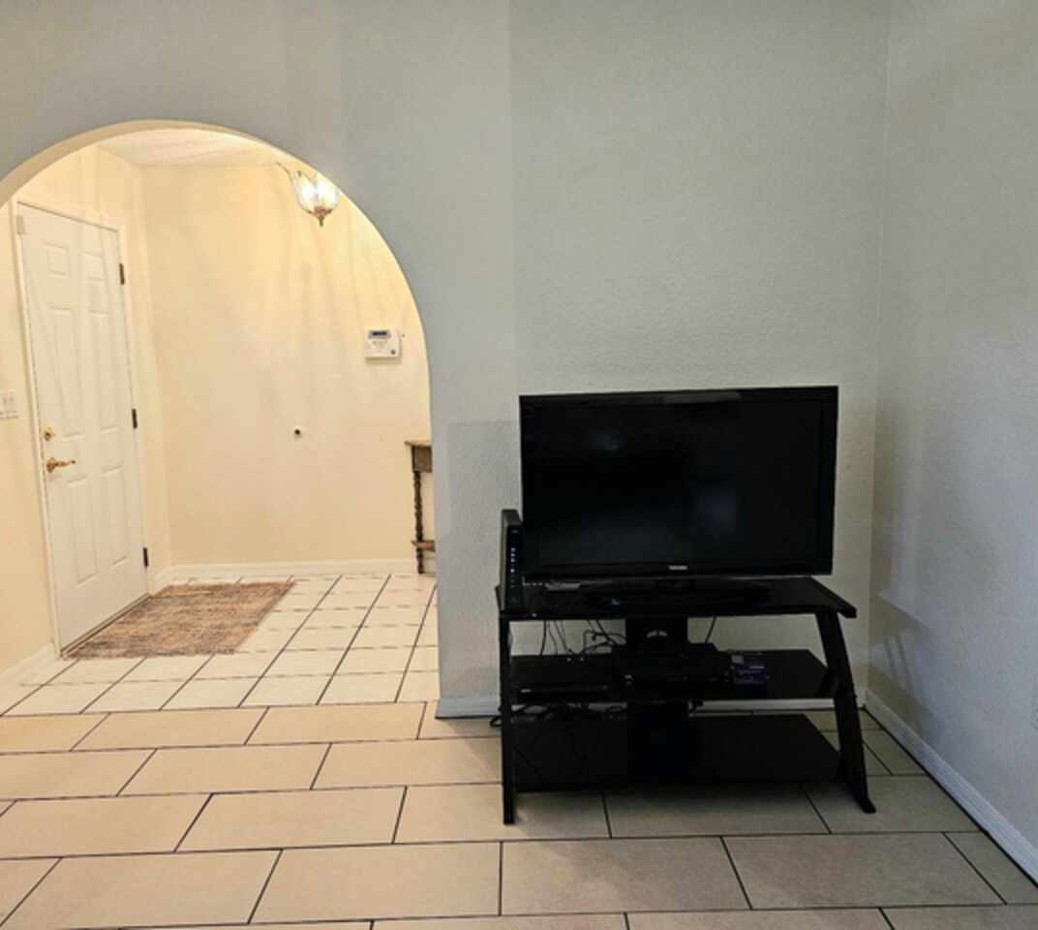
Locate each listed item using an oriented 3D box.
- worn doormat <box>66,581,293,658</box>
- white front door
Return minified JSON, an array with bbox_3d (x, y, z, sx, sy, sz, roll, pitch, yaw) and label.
[{"bbox_3d":[-1.712,0.787,4.371,0.767,0.013,1.163,-1,8,0],"label":"worn doormat"},{"bbox_3d":[-2.172,-0.200,4.184,0.044,2.025,0.926,-1,8,0],"label":"white front door"}]

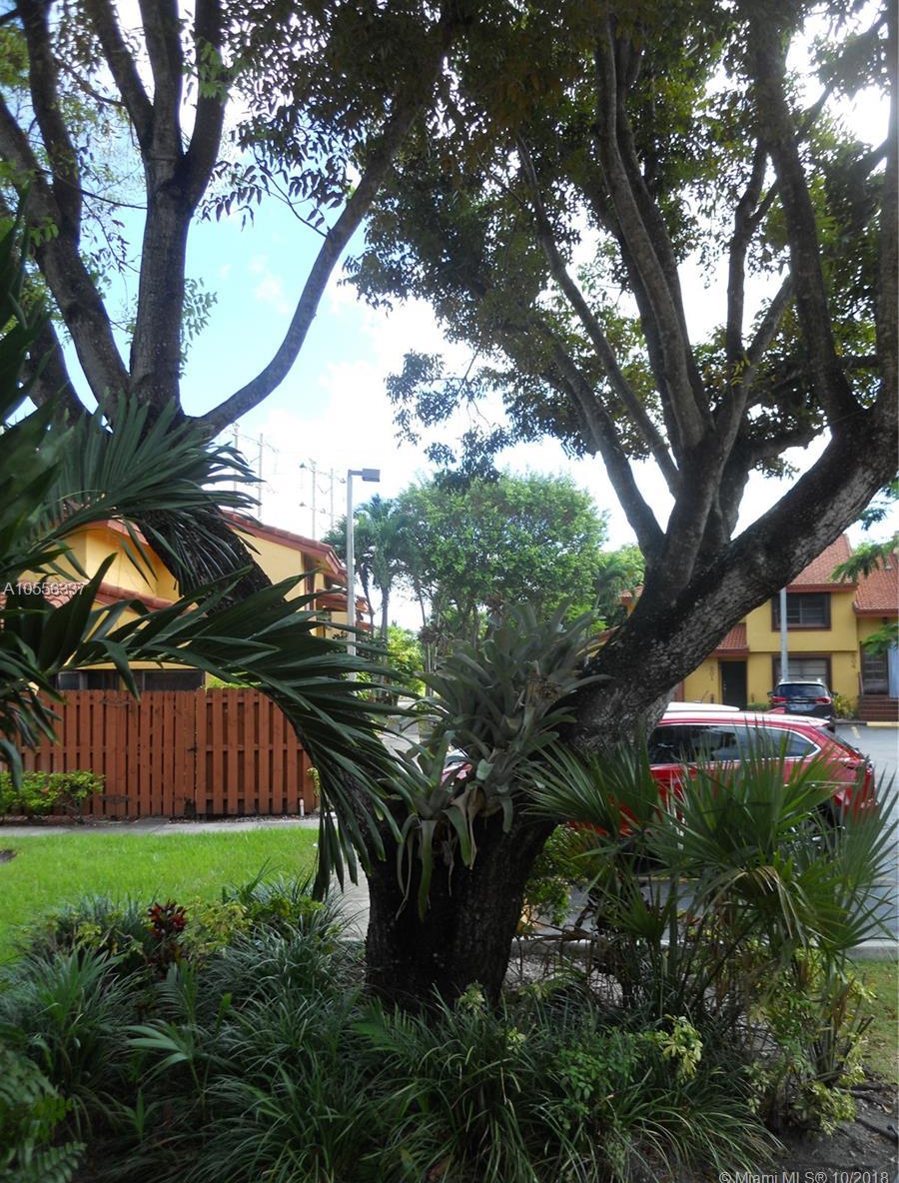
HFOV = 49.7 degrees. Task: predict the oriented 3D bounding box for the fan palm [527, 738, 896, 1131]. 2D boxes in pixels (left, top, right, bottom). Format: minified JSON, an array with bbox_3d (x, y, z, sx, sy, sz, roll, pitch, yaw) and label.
[{"bbox_3d":[1.280,1.650,4.950,1.720,1.750,1.500,0,-3,0],"label":"fan palm"}]

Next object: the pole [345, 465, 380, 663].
[{"bbox_3d":[-2.480,0.200,27.800,0.980,7.400,0.420,0,-3,-6],"label":"pole"}]

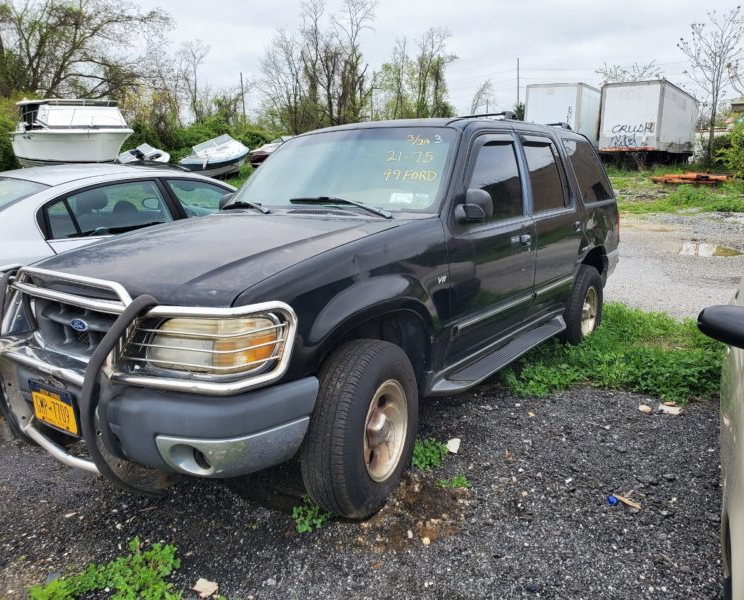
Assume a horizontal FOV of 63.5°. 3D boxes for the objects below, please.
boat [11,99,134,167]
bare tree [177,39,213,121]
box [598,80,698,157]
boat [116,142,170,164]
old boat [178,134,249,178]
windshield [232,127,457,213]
[{"bbox_3d":[-14.556,-8.125,29.500,6.200,3.300,2.300,-9,15,-30],"label":"boat"},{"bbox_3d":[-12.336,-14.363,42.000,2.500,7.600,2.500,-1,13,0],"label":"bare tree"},{"bbox_3d":[14.700,-9.150,31.200,2.500,2.870,11.200,8,15,34],"label":"box"},{"bbox_3d":[-11.358,-7.114,30.000,4.300,1.350,1.800,6,24,28],"label":"boat"},{"bbox_3d":[-7.423,-6.759,28.500,5.000,1.500,2.000,9,31,39],"label":"old boat"},{"bbox_3d":[-0.182,-0.763,3.374,1.480,0.140,0.700,7,55,35],"label":"windshield"}]

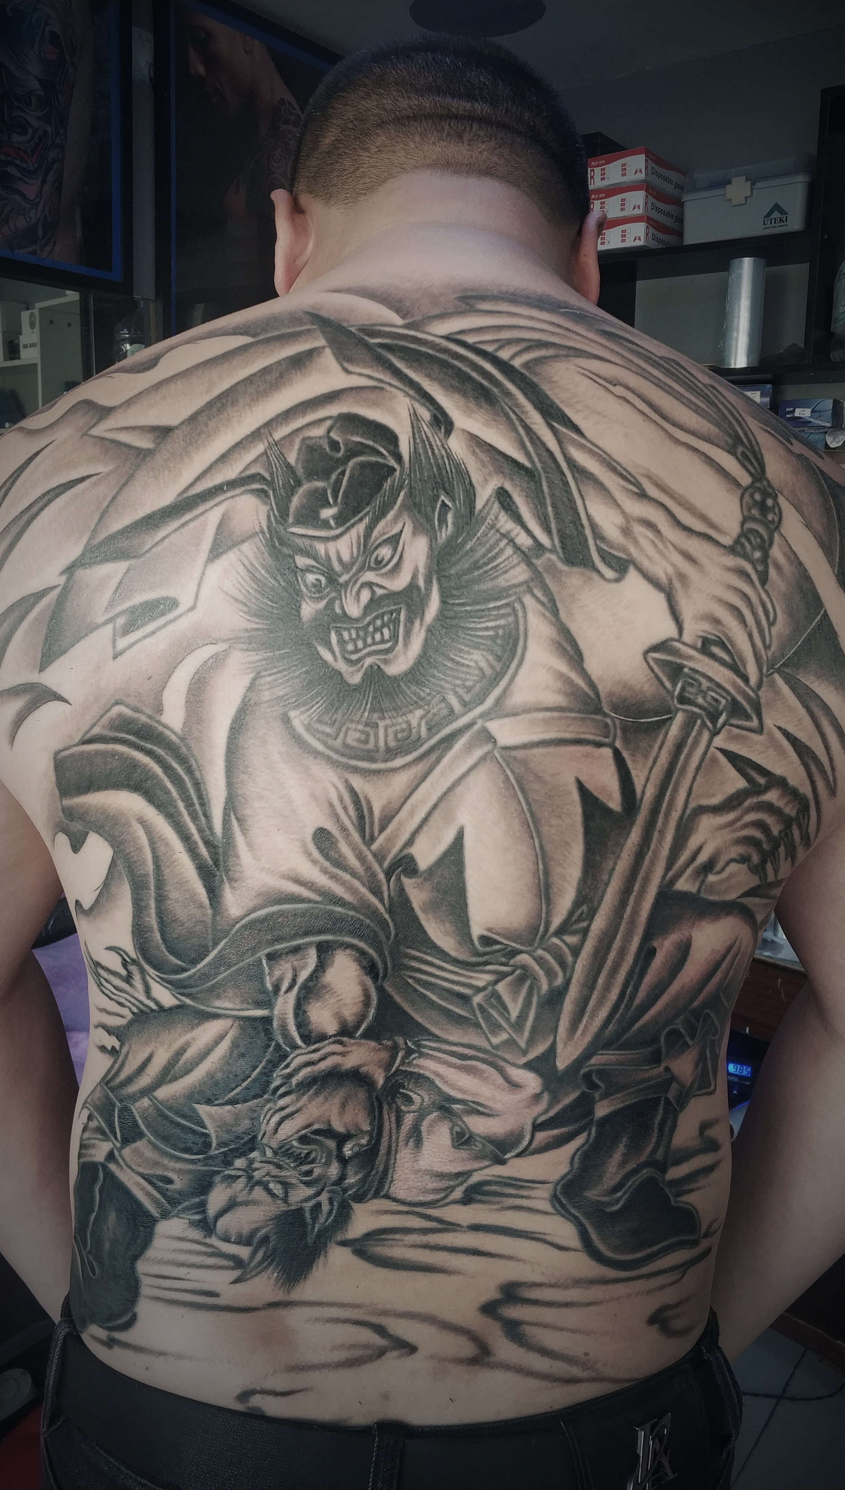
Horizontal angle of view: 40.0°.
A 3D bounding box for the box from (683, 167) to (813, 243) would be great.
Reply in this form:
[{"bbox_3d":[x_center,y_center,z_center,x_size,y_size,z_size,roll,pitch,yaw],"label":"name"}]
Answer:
[{"bbox_3d":[0.611,-0.979,2.127,0.230,0.125,0.160,7,11,31],"label":"box"}]

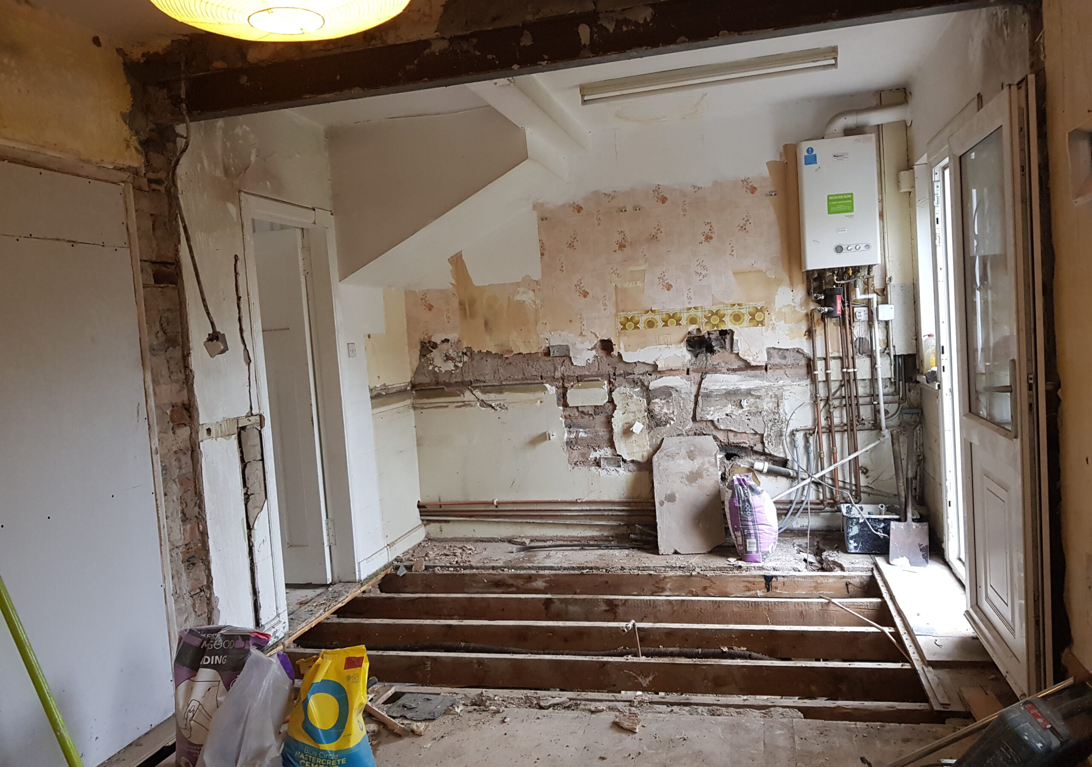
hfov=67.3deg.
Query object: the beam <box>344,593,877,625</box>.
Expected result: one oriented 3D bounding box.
[{"bbox_3d":[0.271,1.178,4.298,2.940,0.130,0.055,-3,4,14],"label":"beam"}]

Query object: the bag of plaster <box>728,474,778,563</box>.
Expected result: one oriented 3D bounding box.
[{"bbox_3d":[1.220,0.774,4.800,0.280,0.490,0.240,-3,4,17],"label":"bag of plaster"}]

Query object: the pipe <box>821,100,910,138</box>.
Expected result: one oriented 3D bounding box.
[{"bbox_3d":[1.807,-1.467,4.618,0.460,0.170,0.100,-3,4,14],"label":"pipe"}]

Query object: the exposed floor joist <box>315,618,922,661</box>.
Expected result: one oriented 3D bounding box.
[{"bbox_3d":[0.181,1.207,3.924,2.940,0.130,0.055,-3,4,14],"label":"exposed floor joist"}]

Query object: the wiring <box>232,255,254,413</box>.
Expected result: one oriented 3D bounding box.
[{"bbox_3d":[-1.434,-0.229,3.916,0.030,0.750,0.070,-3,4,14],"label":"wiring"}]

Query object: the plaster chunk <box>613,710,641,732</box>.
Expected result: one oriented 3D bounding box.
[{"bbox_3d":[0.275,1.153,2.805,0.088,0.036,0.072,-2,4,26],"label":"plaster chunk"}]

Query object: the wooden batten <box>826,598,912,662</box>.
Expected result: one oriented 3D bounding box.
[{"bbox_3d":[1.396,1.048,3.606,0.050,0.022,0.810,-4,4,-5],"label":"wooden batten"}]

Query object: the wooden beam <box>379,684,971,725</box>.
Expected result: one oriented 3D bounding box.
[{"bbox_3d":[0.138,1.252,3.133,2.613,0.125,0.052,-3,4,14],"label":"wooden beam"}]

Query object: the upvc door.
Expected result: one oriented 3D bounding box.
[{"bbox_3d":[1.674,0.033,3.064,0.070,2.030,0.800,-3,4,14],"label":"upvc door"}]

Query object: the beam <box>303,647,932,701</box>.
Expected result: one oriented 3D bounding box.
[{"bbox_3d":[0.121,1.228,3.489,2.783,0.125,0.047,-3,4,14],"label":"beam"}]

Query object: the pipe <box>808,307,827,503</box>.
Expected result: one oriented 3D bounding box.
[{"bbox_3d":[1.630,0.137,4.913,0.026,1.176,0.026,-4,4,14],"label":"pipe"}]

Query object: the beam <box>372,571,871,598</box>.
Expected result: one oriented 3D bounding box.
[{"bbox_3d":[0.383,1.127,4.603,2.797,0.125,0.050,-3,4,14],"label":"beam"}]

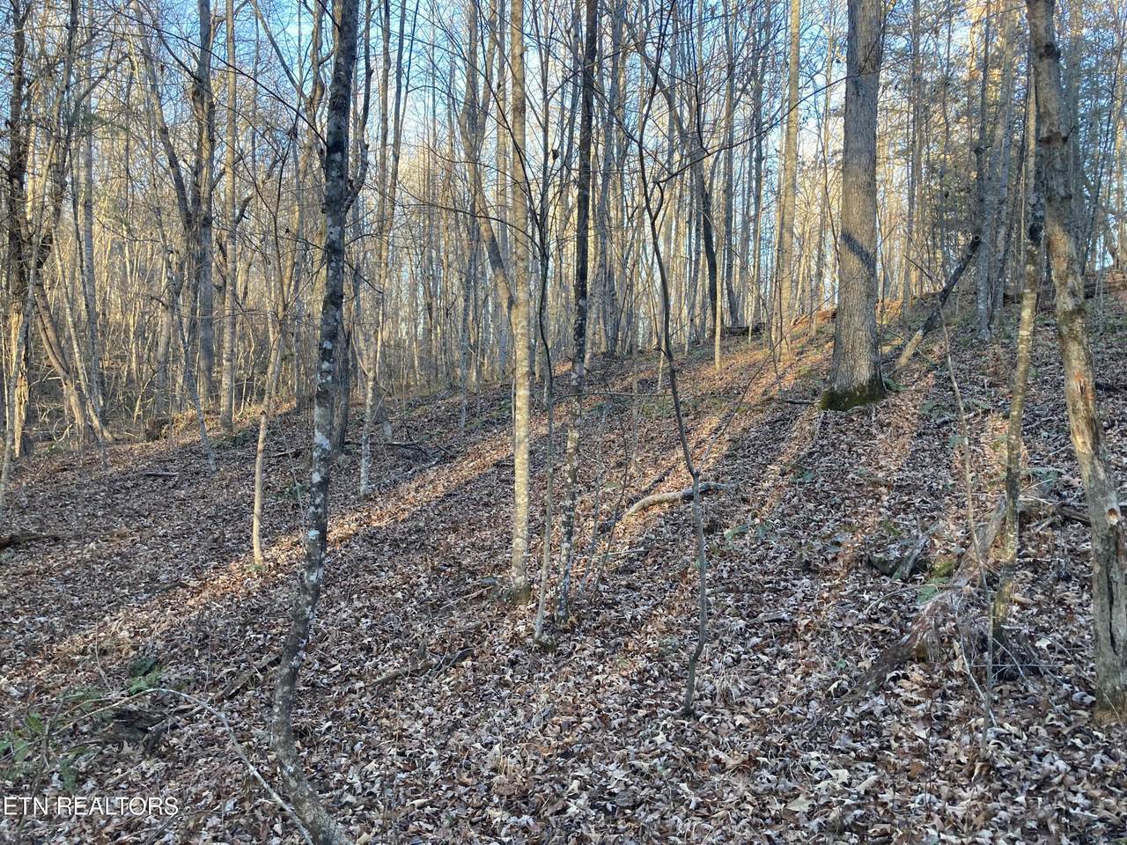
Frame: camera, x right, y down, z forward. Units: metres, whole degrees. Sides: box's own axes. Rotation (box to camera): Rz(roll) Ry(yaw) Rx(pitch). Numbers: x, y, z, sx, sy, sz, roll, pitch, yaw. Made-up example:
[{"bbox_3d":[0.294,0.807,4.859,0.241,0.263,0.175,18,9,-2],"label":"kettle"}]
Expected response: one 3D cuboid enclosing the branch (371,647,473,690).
[{"bbox_3d":[-0.740,1.284,4.799,0.620,0.075,0.100,-12,6,-35],"label":"branch"}]

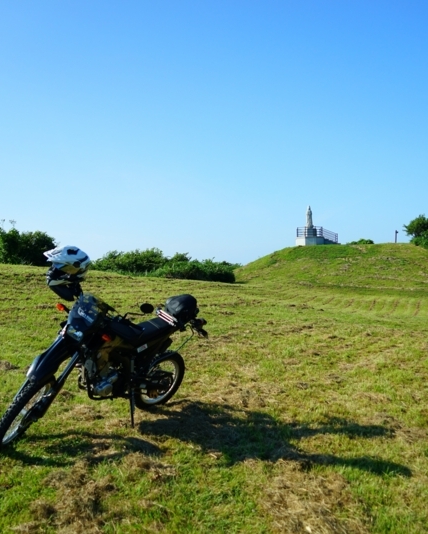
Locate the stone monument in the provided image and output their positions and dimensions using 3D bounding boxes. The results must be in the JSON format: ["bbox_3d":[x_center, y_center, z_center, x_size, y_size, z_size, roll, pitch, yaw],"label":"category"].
[{"bbox_3d":[10.200,-4.100,53.000,4.300,4.100,2.900,0,0,7],"label":"stone monument"}]

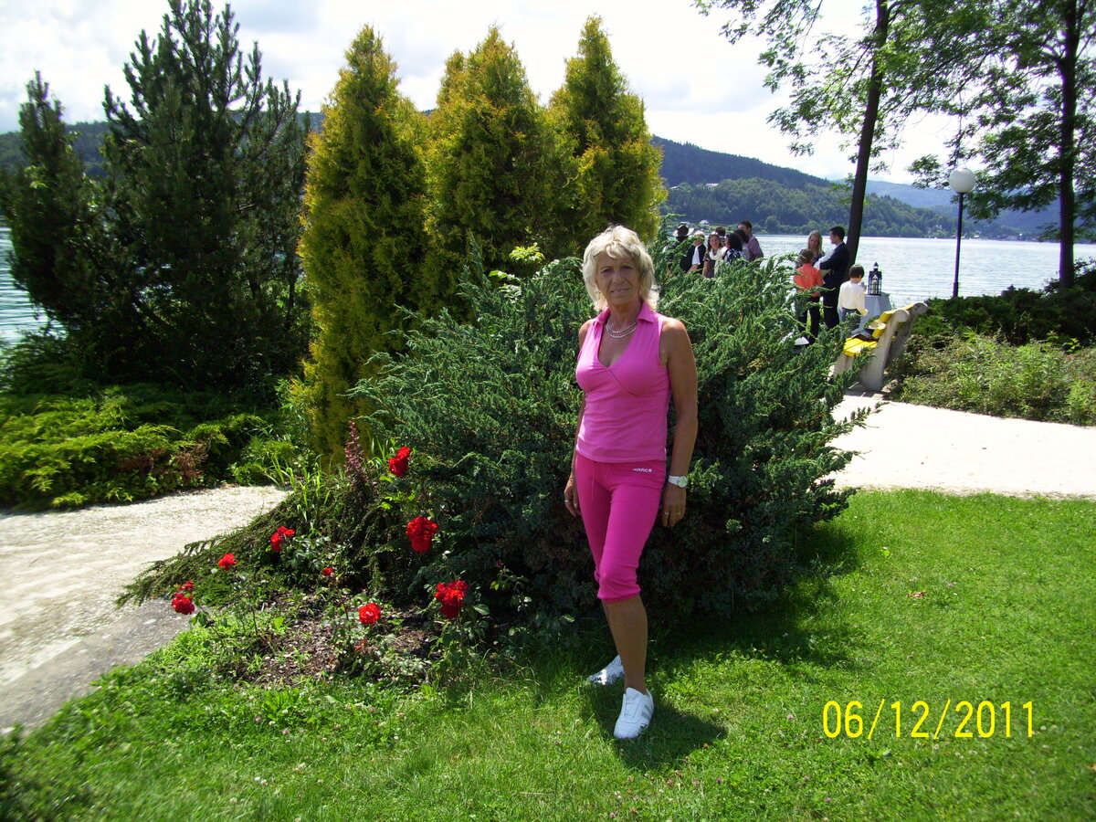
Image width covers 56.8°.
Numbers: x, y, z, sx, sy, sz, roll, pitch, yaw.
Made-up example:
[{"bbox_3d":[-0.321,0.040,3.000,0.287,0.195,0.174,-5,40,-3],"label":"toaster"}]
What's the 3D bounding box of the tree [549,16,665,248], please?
[{"bbox_3d":[0.375,-1.240,7.396,0.970,3.120,0.970,1,10,0],"label":"tree"}]

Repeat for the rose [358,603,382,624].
[{"bbox_3d":[-0.656,0.750,3.739,0.080,0.075,0.080,1,10,0],"label":"rose"}]

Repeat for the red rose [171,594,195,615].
[{"bbox_3d":[-1.394,0.738,3.870,0.088,0.075,0.085,1,10,0],"label":"red rose"}]

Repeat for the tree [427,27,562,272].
[{"bbox_3d":[-0.374,-1.146,7.211,0.970,2.980,0.970,1,10,0],"label":"tree"}]

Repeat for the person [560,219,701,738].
[{"bbox_3d":[0.261,0.221,3.369,0.450,1.640,0.400,5,11,23],"label":"person"}]

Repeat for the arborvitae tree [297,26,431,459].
[{"bbox_3d":[-1.233,-1.071,6.871,0.900,2.930,0.900,1,10,0],"label":"arborvitae tree"}]

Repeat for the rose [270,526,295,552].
[{"bbox_3d":[-1.157,0.559,4.417,0.100,0.105,0.095,1,10,0],"label":"rose"}]

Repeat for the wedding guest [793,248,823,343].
[{"bbox_3d":[3.752,-1.620,14.633,0.430,1.440,0.270,2,10,6],"label":"wedding guest"}]

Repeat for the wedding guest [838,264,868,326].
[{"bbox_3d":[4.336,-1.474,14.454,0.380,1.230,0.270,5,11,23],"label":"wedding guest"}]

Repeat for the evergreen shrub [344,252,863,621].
[{"bbox_3d":[0.311,-0.064,5.218,2.600,1.560,2.200,1,10,0],"label":"evergreen shrub"}]

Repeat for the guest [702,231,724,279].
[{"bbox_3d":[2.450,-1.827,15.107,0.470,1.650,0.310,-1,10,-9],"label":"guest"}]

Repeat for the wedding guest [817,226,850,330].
[{"bbox_3d":[4.223,-1.863,15.096,0.420,1.770,0.500,3,10,11],"label":"wedding guest"}]

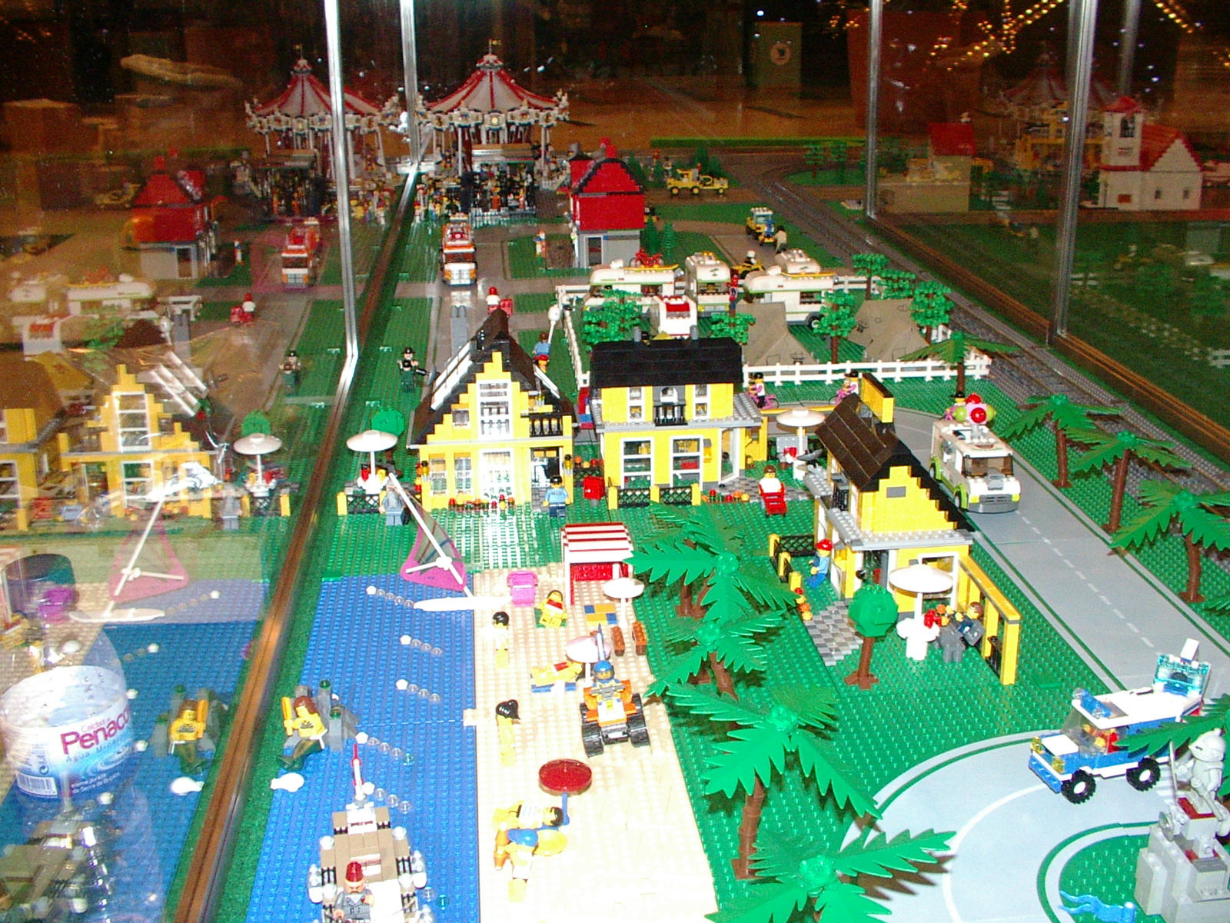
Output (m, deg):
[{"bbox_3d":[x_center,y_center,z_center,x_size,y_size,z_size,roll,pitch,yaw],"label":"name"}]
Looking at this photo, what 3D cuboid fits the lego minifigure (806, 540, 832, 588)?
[{"bbox_3d":[0.169,0.085,1.117,0.019,0.040,0.024,-5,20,-12],"label":"lego minifigure"}]

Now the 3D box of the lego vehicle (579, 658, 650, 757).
[{"bbox_3d":[-0.002,0.163,0.912,0.044,0.057,0.051,-7,21,-17],"label":"lego vehicle"}]

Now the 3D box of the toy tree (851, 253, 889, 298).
[{"bbox_3d":[0.403,-0.288,2.142,0.063,0.079,0.063,-2,20,-6],"label":"toy tree"}]

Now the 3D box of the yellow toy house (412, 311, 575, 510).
[{"bbox_3d":[-0.122,-0.055,1.347,0.166,0.173,0.117,-3,20,-6],"label":"yellow toy house"}]

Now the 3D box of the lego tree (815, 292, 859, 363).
[{"bbox_3d":[0.292,-0.174,1.777,0.058,0.090,0.056,-2,19,-6],"label":"lego tree"}]

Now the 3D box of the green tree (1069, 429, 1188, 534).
[{"bbox_3d":[0.455,0.018,1.214,0.113,0.097,0.113,4,20,13],"label":"green tree"}]

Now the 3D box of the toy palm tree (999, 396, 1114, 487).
[{"bbox_3d":[0.450,-0.024,1.369,0.148,0.093,0.140,-10,22,-24],"label":"toy palm tree"}]

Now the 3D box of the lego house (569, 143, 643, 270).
[{"bbox_3d":[-0.020,-0.473,2.453,0.136,0.210,0.164,-3,20,-6],"label":"lego house"}]

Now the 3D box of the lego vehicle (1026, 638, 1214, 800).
[{"bbox_3d":[0.321,0.162,0.858,0.105,0.090,0.040,-6,21,-15],"label":"lego vehicle"}]

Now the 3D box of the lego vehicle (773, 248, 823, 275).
[{"bbox_3d":[0.285,-0.279,2.089,0.053,0.082,0.128,-2,19,-6],"label":"lego vehicle"}]

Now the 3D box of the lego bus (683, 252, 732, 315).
[{"bbox_3d":[0.142,-0.277,2.093,0.052,0.082,0.130,-3,20,-8],"label":"lego bus"}]

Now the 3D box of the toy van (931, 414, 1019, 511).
[{"bbox_3d":[0.365,0.003,1.370,0.058,0.062,0.118,-2,20,-4],"label":"toy van"}]

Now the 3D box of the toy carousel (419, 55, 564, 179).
[{"bbox_3d":[-0.301,-0.848,3.329,0.376,0.322,0.376,-2,20,-6],"label":"toy carousel"}]

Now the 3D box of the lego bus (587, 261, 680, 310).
[{"bbox_3d":[0.024,-0.262,2.062,0.152,0.087,0.055,-2,20,-6],"label":"lego bus"}]

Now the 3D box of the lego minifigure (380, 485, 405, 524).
[{"bbox_3d":[-0.206,0.040,1.255,0.024,0.041,0.015,-3,19,-8],"label":"lego minifigure"}]

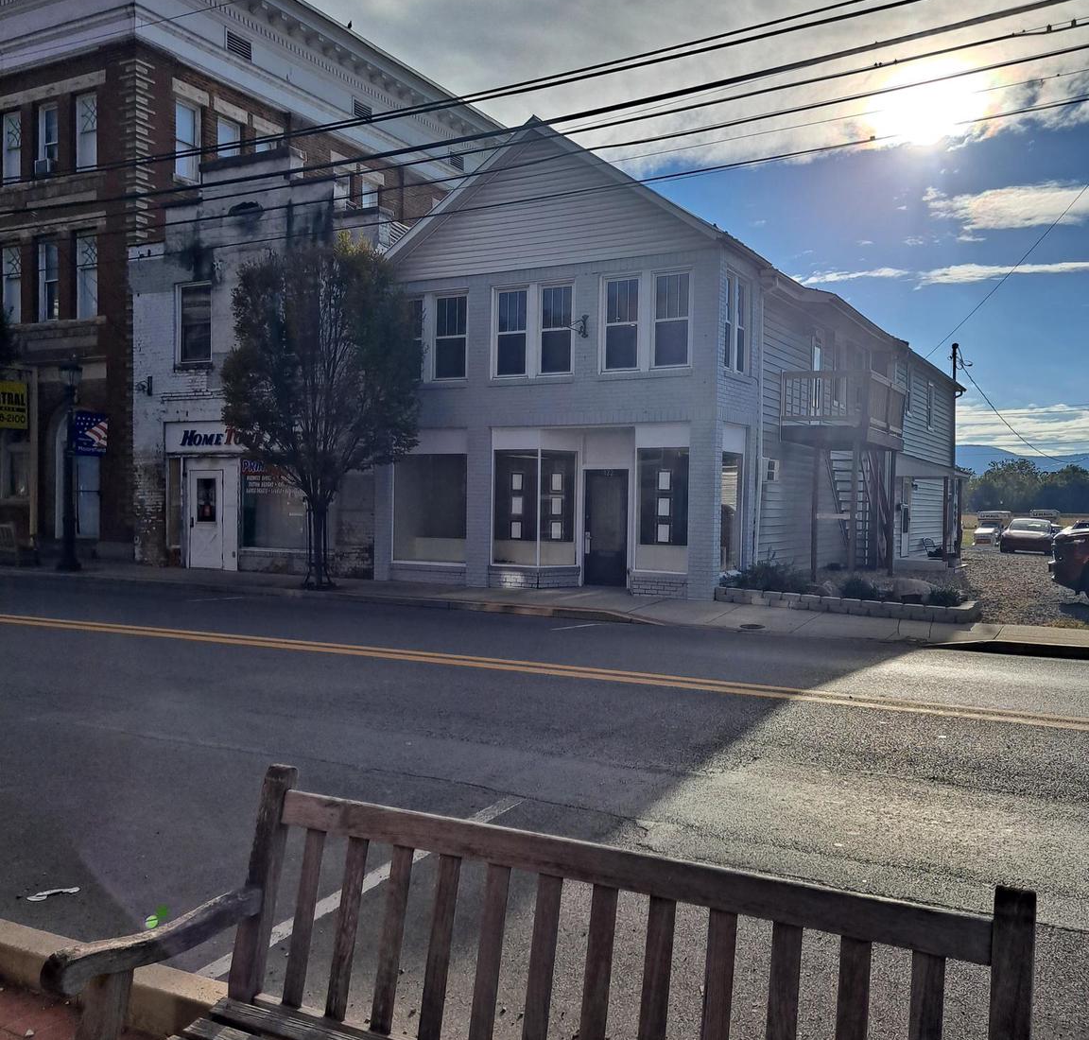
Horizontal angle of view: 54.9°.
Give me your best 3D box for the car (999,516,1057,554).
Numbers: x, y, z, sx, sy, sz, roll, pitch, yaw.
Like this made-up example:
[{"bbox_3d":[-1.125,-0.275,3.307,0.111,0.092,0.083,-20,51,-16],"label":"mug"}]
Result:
[{"bbox_3d":[19.597,0.578,42.241,1.840,1.430,4.600,1,1,27],"label":"car"}]

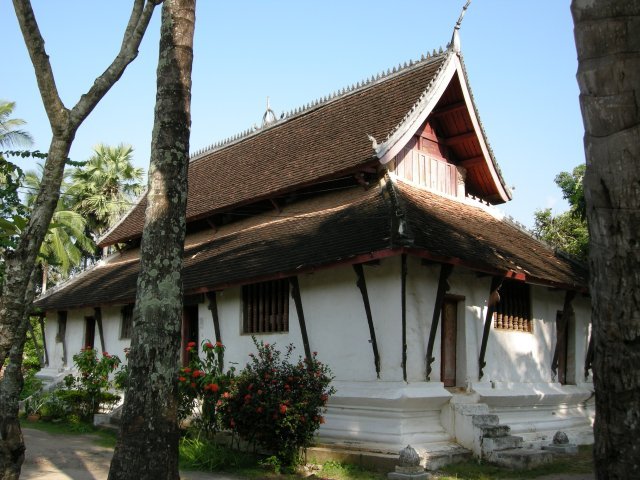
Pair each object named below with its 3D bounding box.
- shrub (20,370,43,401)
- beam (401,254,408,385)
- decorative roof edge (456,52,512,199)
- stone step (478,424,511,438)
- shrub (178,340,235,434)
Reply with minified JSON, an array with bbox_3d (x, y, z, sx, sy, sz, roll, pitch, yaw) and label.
[{"bbox_3d":[-11.489,5.834,26.416,1.100,1.335,1.000,6,-12,-22],"label":"shrub"},{"bbox_3d":[1.614,1.522,12.633,0.090,2.371,0.200,1,4,3],"label":"beam"},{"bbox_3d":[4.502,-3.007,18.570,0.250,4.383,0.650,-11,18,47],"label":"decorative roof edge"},{"bbox_3d":[3.326,3.721,12.979,0.913,0.189,0.315,11,-15,-40],"label":"stone step"},{"bbox_3d":[-2.715,3.514,15.646,1.400,2.348,1.250,3,-11,-9],"label":"shrub"}]

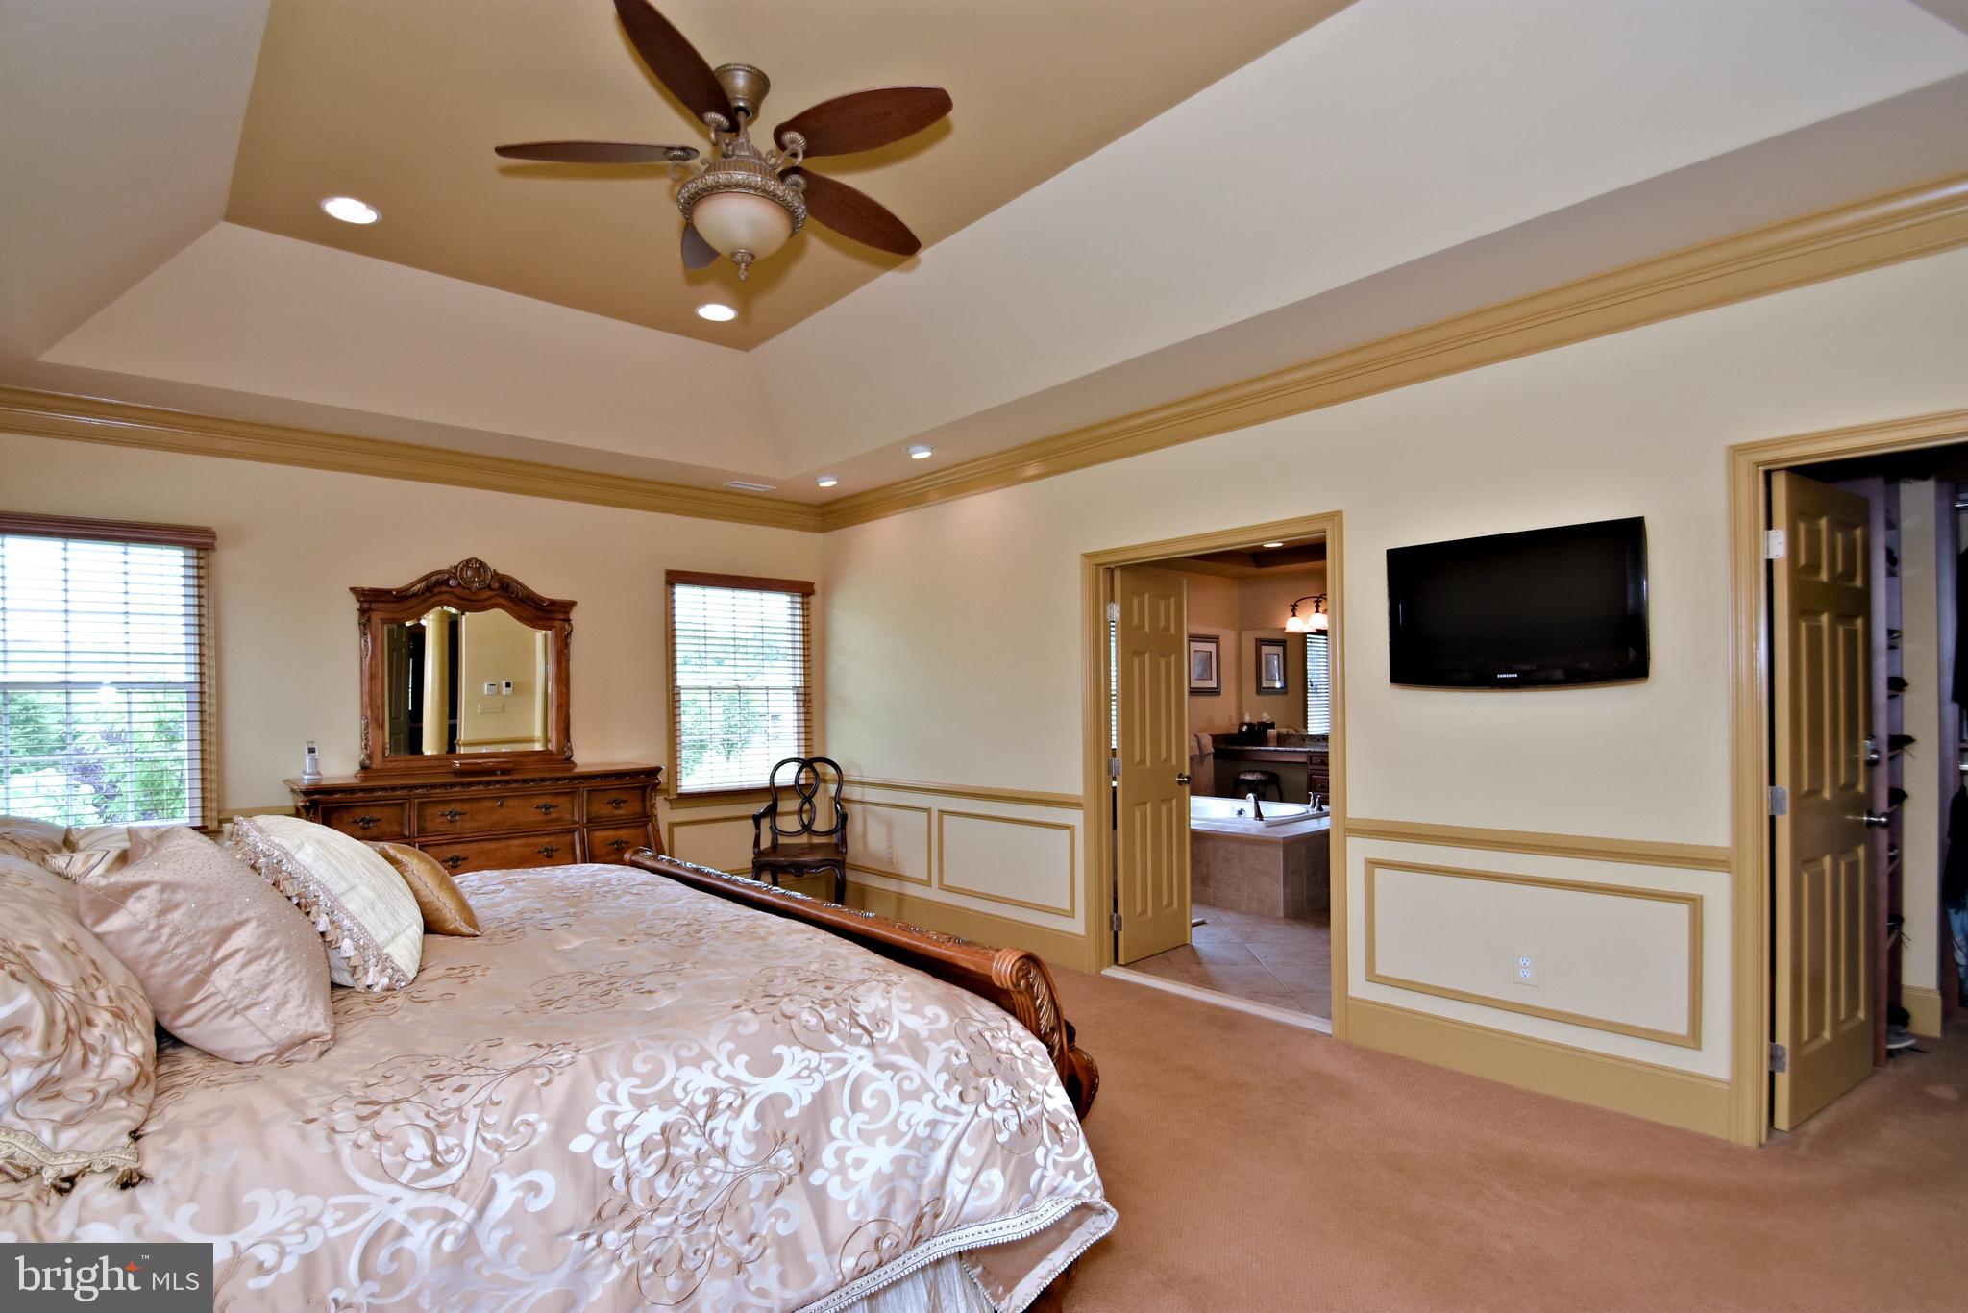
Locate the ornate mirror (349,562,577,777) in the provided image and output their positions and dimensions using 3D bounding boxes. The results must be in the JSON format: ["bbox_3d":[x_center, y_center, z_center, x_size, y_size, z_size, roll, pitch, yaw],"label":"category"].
[{"bbox_3d":[-2.660,0.050,4.520,1.020,1.100,0.120,0,-2,-38],"label":"ornate mirror"}]

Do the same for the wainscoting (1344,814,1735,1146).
[{"bbox_3d":[1.870,1.070,3.100,1.180,0.900,0.050,-2,-2,44],"label":"wainscoting"}]

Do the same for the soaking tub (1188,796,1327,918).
[{"bbox_3d":[1.740,1.440,6.650,1.800,0.570,1.450,-2,-2,44],"label":"soaking tub"}]

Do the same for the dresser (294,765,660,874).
[{"bbox_3d":[-2.490,1.100,4.450,1.620,1.030,0.500,0,-2,-38],"label":"dresser"}]

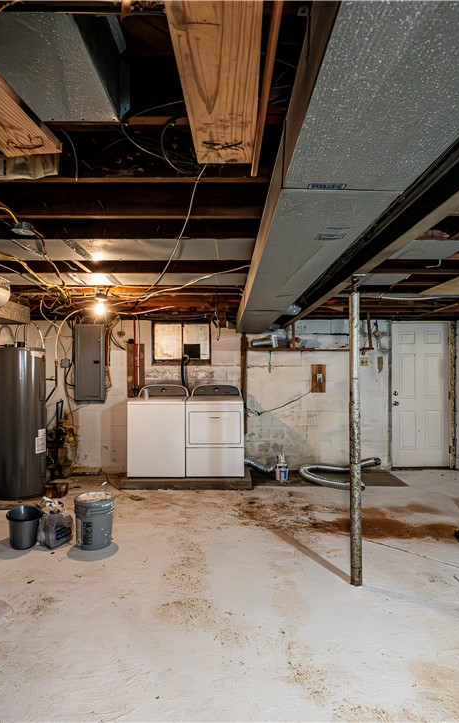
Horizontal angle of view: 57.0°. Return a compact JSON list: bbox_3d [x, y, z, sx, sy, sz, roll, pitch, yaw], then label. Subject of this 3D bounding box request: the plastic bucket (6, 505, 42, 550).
[{"bbox_3d":[-1.615,1.321,3.319,0.265,0.255,0.265,0,-1,0],"label":"plastic bucket"}]

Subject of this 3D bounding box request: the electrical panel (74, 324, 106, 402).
[{"bbox_3d":[-1.840,0.027,5.620,0.390,1.020,0.110,0,-1,0],"label":"electrical panel"}]

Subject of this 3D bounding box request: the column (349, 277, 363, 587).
[{"bbox_3d":[0.820,0.444,2.738,0.077,1.990,0.077,0,-1,0],"label":"column"}]

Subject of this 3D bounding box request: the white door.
[{"bbox_3d":[2.640,0.455,5.820,0.800,2.000,0.060,0,-1,0],"label":"white door"}]

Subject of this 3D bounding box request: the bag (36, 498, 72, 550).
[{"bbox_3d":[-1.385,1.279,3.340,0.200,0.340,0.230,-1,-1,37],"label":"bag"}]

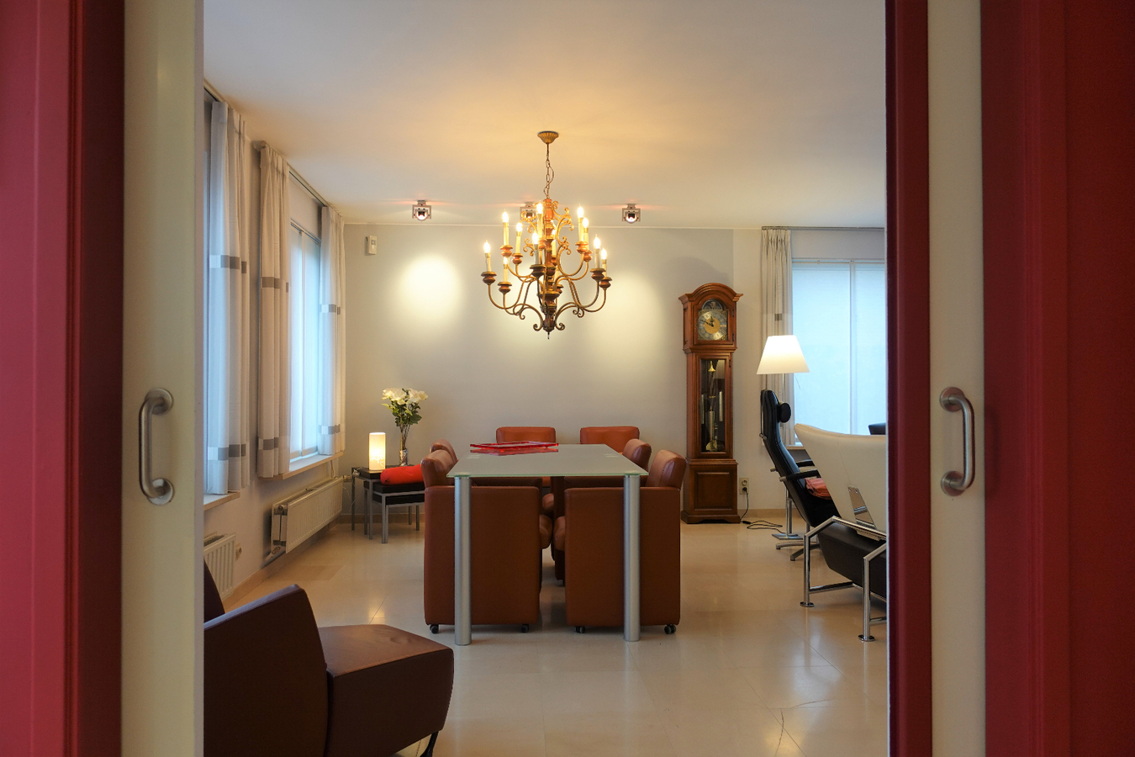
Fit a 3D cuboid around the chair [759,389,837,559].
[{"bbox_3d":[1.716,0.631,5.120,0.860,1.120,0.700,0,-1,13],"label":"chair"}]

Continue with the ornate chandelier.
[{"bbox_3d":[-0.100,-0.764,4.051,0.700,1.100,0.700,0,-1,-4],"label":"ornate chandelier"}]

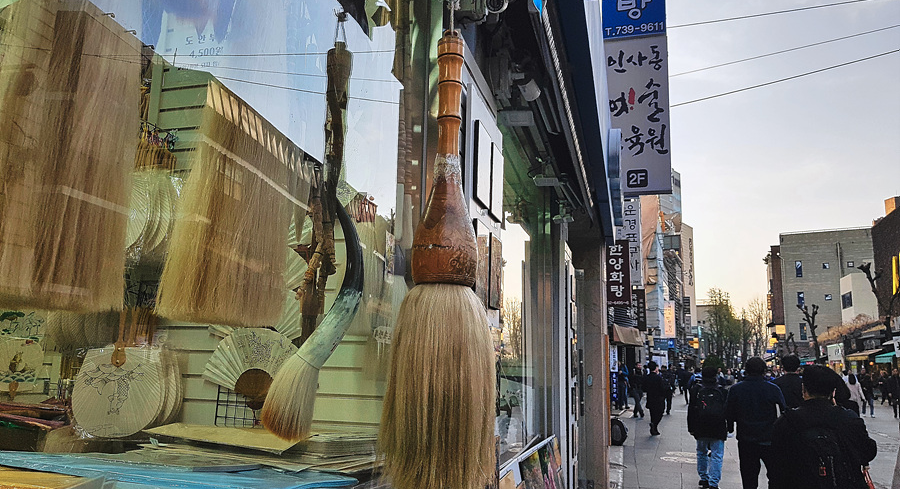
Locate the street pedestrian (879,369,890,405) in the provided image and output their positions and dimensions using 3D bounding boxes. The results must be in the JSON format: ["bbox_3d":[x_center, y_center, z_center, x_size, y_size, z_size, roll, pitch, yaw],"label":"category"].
[{"bbox_3d":[22.067,7.239,34.300,0.420,1.760,0.500,4,-11,-17],"label":"street pedestrian"}]

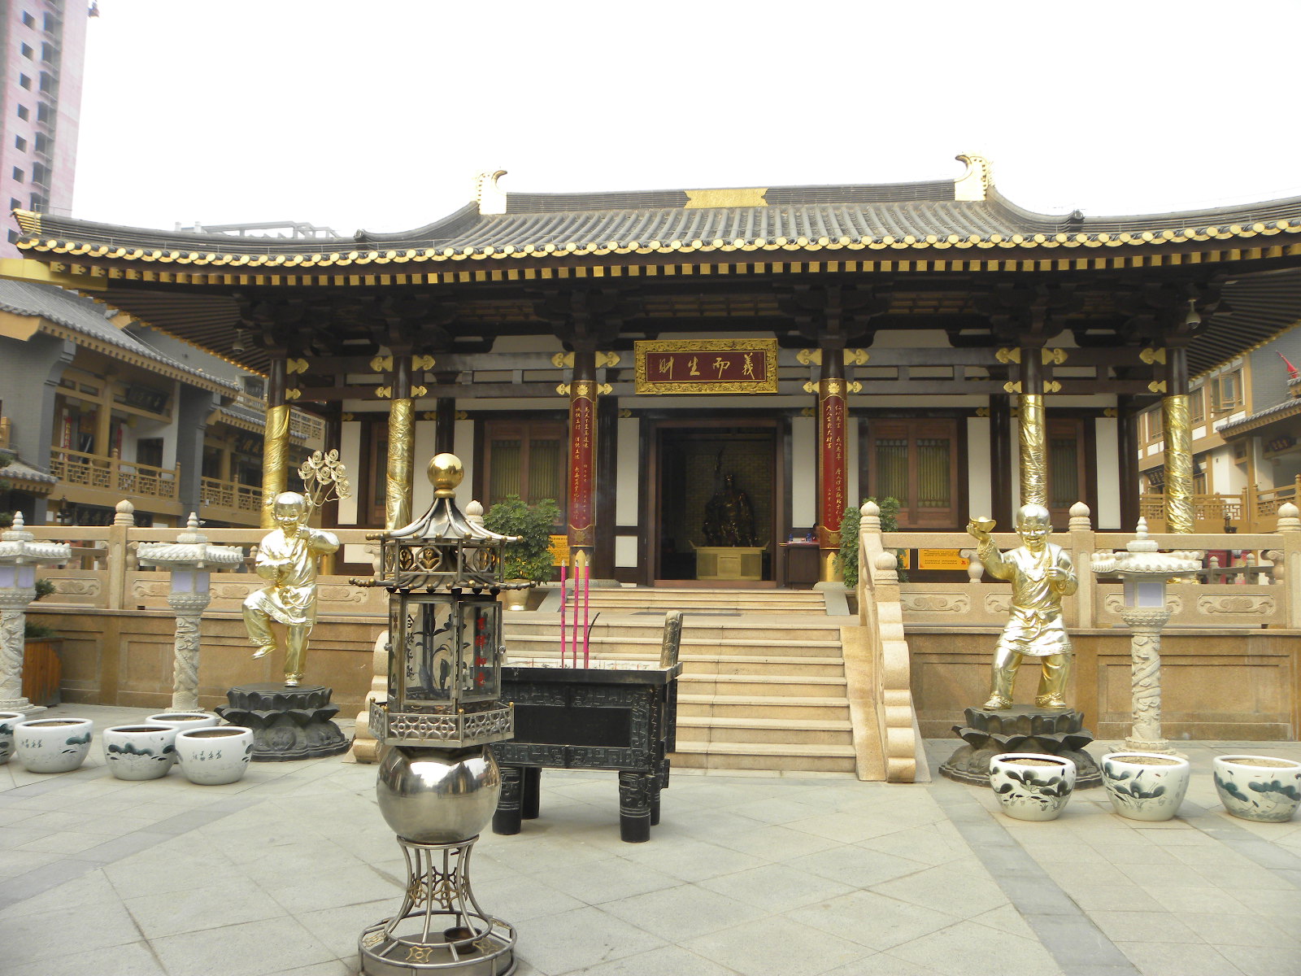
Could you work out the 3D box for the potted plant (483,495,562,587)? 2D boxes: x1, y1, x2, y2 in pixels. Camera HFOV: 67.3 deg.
[{"bbox_3d":[-1.970,1.015,15.035,1.170,1.770,1.100,0,-6,7],"label":"potted plant"}]

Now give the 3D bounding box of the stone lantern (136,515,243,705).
[{"bbox_3d":[-4.746,1.357,10.084,0.680,2.160,0.680,0,-6,7],"label":"stone lantern"}]

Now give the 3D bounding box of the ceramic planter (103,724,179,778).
[{"bbox_3d":[-3.971,2.058,7.603,0.528,0.361,0.528,0,-5,5],"label":"ceramic planter"}]

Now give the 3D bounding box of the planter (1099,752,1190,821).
[{"bbox_3d":[3.411,2.065,6.745,0.564,0.388,0.564,0,-5,5],"label":"planter"}]

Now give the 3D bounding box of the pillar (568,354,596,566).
[{"bbox_3d":[-1.159,-0.346,16.587,0.460,4.060,0.460,0,-6,7],"label":"pillar"}]

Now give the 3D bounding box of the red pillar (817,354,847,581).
[{"bbox_3d":[2.897,-0.350,15.516,0.439,3.743,0.439,0,-5,5],"label":"red pillar"}]

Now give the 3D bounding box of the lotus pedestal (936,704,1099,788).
[{"bbox_3d":[3.075,2.132,8.174,1.265,0.508,1.265,0,-5,5],"label":"lotus pedestal"}]

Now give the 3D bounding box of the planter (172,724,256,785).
[{"bbox_3d":[-3.260,2.005,7.320,0.540,0.365,0.540,0,-6,7],"label":"planter"}]

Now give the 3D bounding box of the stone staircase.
[{"bbox_3d":[0.354,1.961,11.863,3.650,1.420,7.500,0,-6,7],"label":"stone staircase"}]

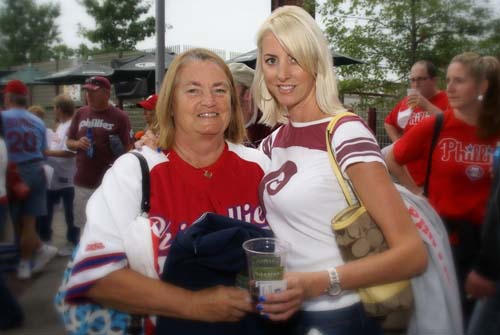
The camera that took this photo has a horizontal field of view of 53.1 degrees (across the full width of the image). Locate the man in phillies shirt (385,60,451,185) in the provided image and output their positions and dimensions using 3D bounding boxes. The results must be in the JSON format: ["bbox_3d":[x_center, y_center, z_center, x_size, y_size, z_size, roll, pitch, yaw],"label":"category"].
[{"bbox_3d":[1.076,0.219,3.186,0.570,1.770,0.380,6,8,41],"label":"man in phillies shirt"}]

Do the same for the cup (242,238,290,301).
[{"bbox_3d":[0.036,0.212,0.998,0.096,0.117,0.096,-1,10,0],"label":"cup"}]

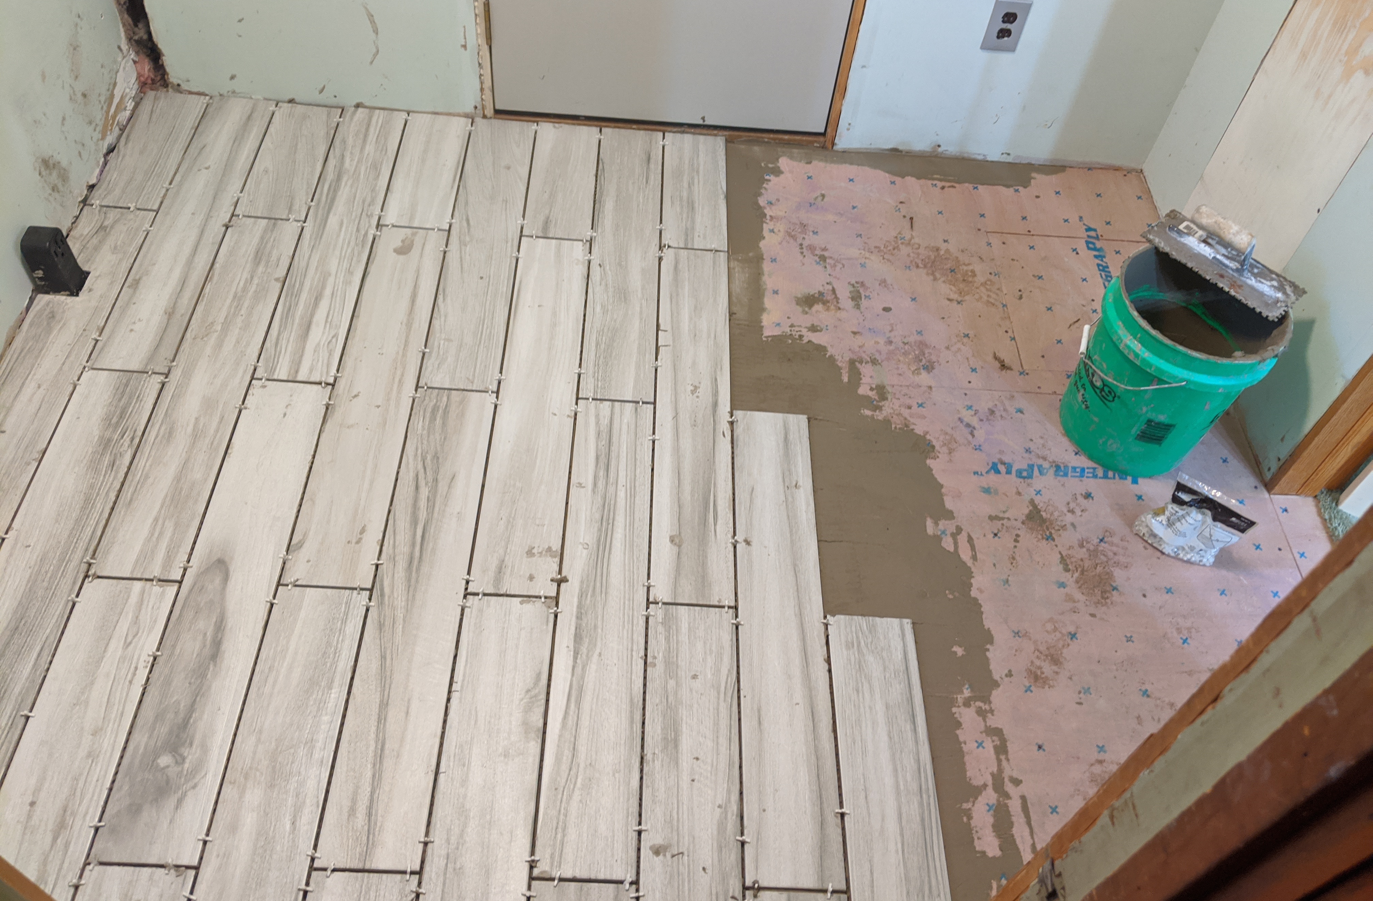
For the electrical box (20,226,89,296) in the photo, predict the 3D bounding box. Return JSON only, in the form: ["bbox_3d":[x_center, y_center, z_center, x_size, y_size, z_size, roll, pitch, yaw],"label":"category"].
[{"bbox_3d":[-1.255,-0.375,2.121,0.067,0.126,0.061,4,52,-4],"label":"electrical box"}]

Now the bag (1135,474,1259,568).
[{"bbox_3d":[0.961,0.138,2.017,0.168,0.055,0.150,32,80,17],"label":"bag"}]

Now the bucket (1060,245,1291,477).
[{"bbox_3d":[0.912,-0.157,2.061,0.308,0.370,0.308,3,52,-4],"label":"bucket"}]

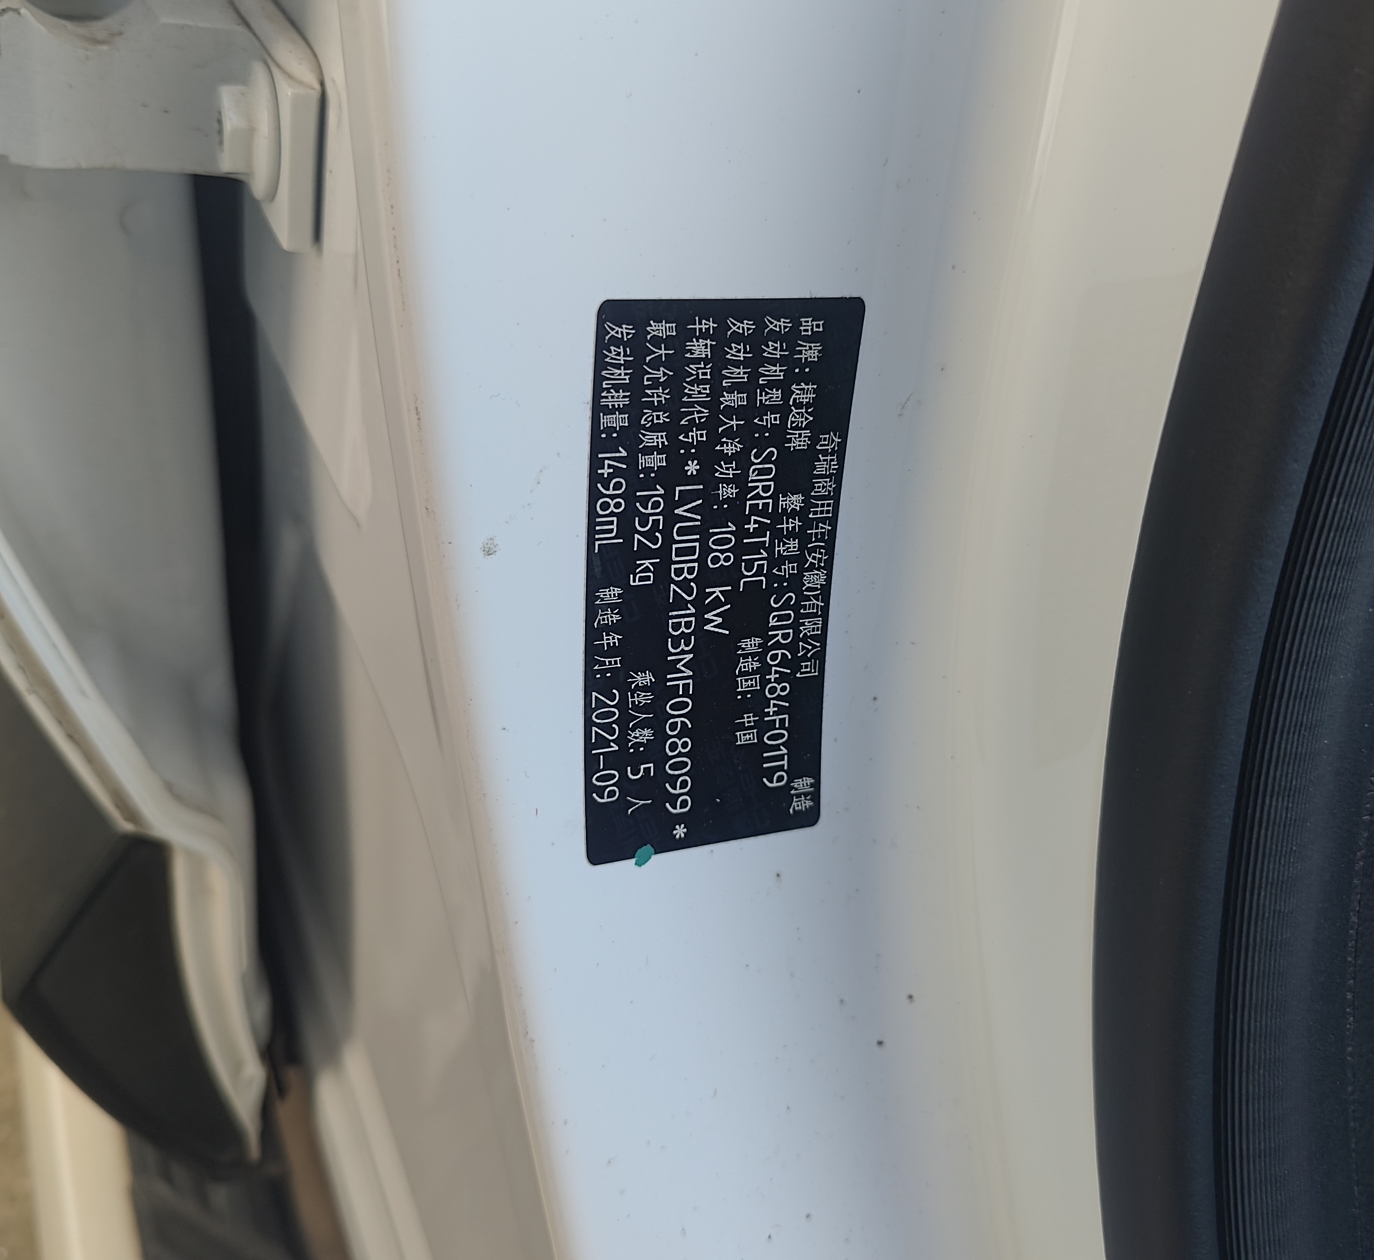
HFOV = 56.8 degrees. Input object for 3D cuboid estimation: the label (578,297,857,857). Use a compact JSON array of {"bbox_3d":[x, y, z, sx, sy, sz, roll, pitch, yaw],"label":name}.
[{"bbox_3d":[0.005,-0.007,0.217,0.047,0.099,0.004,-7,23,-22],"label":"label"}]

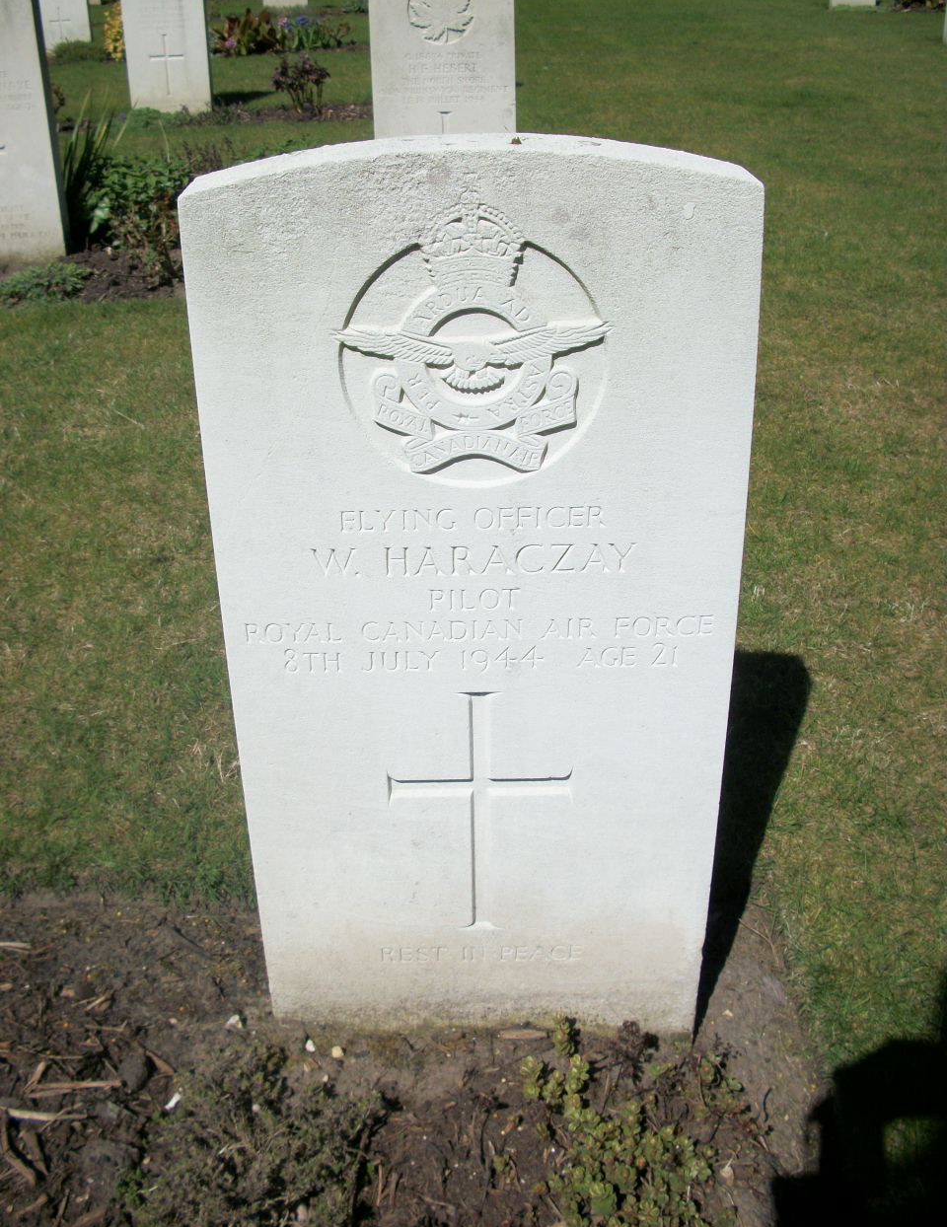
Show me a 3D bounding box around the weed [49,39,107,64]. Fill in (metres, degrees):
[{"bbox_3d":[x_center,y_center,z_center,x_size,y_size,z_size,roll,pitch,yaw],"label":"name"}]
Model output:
[{"bbox_3d":[-2.445,-3.476,7.900,0.340,0.130,0.280,1,29,3],"label":"weed"}]

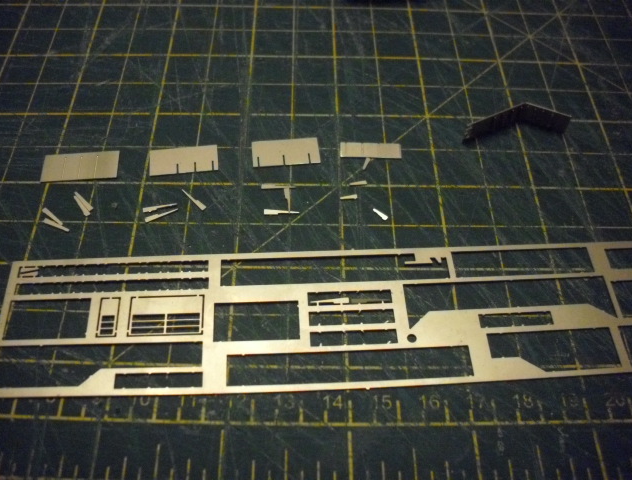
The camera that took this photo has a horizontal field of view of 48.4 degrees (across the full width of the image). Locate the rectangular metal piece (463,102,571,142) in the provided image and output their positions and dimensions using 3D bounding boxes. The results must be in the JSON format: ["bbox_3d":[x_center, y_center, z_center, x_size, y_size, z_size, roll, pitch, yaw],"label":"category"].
[{"bbox_3d":[0.054,-0.032,0.192,0.030,0.007,0.006,-6,54,-6],"label":"rectangular metal piece"}]

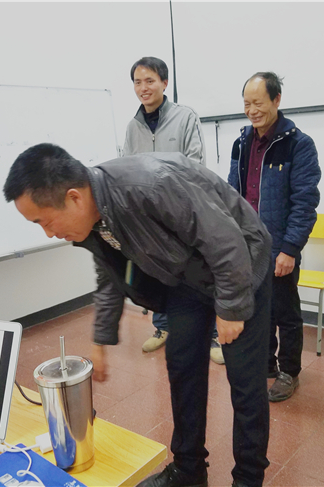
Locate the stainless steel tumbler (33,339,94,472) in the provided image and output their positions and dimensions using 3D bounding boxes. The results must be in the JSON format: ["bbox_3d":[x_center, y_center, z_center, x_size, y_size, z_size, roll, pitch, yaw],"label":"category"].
[{"bbox_3d":[-0.157,0.265,0.822,0.096,0.228,0.096,-4,11,0],"label":"stainless steel tumbler"}]

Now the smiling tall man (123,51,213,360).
[{"bbox_3d":[0.083,-0.192,2.921,0.540,1.770,0.360,2,13,28],"label":"smiling tall man"}]

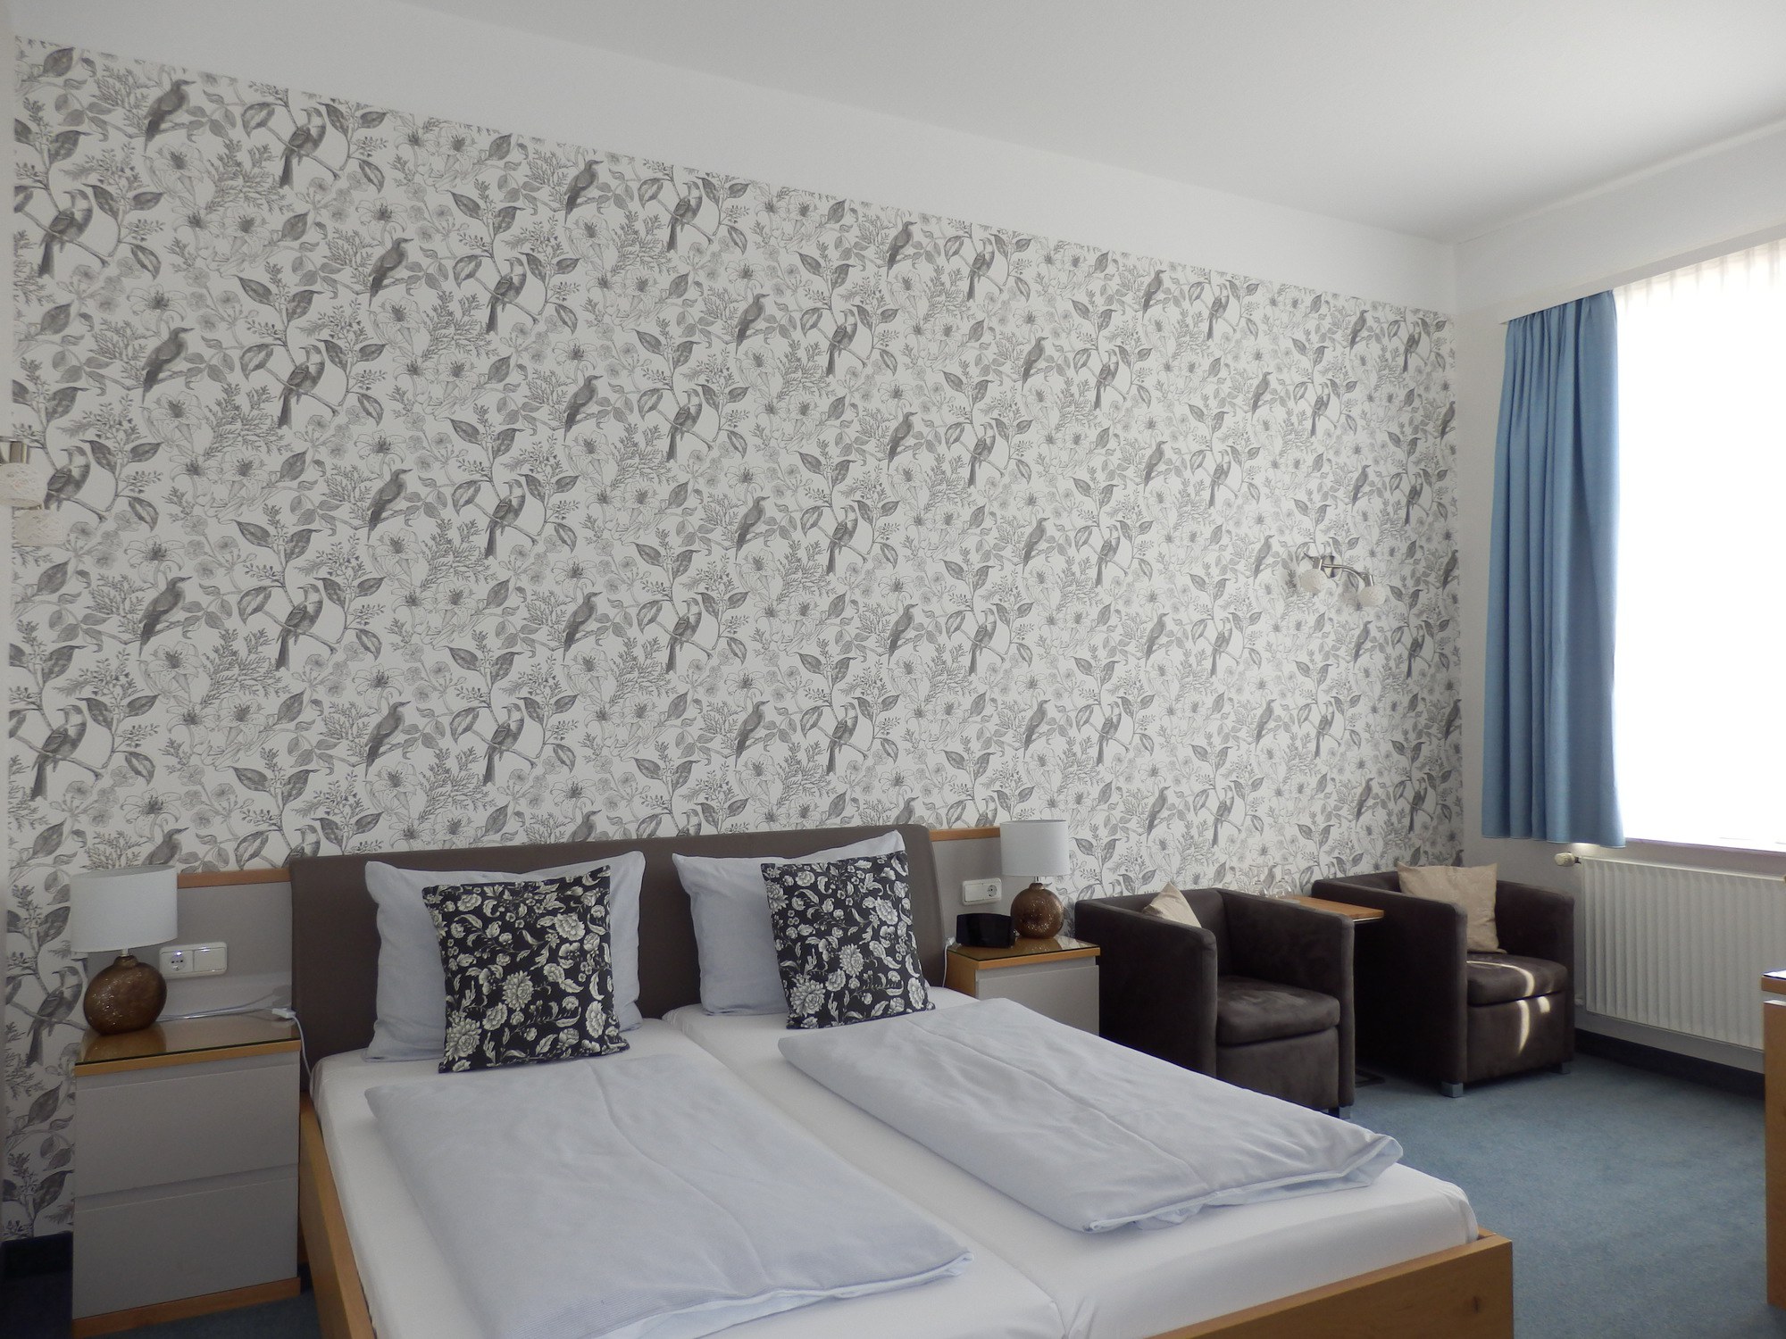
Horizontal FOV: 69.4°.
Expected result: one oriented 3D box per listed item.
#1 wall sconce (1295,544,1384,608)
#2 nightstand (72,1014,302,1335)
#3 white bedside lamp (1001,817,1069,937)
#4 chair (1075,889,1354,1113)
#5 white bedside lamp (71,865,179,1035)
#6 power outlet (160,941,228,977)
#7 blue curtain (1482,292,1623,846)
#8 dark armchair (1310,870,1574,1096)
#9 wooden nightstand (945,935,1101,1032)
[{"bbox_3d":[1.763,-0.354,5.090,0.430,0.200,0.145,1,-2,-28],"label":"wall sconce"},{"bbox_3d":[-1.664,1.161,3.068,0.449,0.592,0.365,1,-2,-28],"label":"nightstand"},{"bbox_3d":[0.475,0.702,4.306,0.218,0.380,0.218,0,-1,0],"label":"white bedside lamp"},{"bbox_3d":[1.068,1.140,4.341,0.660,0.680,0.635,1,-2,-28],"label":"chair"},{"bbox_3d":[-1.839,0.677,3.090,0.217,0.382,0.217,1,-2,-28],"label":"white bedside lamp"},{"bbox_3d":[-1.753,0.734,3.238,0.150,0.081,0.018,1,-2,-28],"label":"power outlet"},{"bbox_3d":[2.559,-0.369,5.037,0.120,2.080,0.580,1,-2,-28],"label":"blue curtain"},{"bbox_3d":[2.058,1.149,4.861,0.670,0.682,0.635,1,-2,-28],"label":"dark armchair"},{"bbox_3d":[0.382,1.181,4.146,0.452,0.592,0.360,1,-2,-28],"label":"wooden nightstand"}]

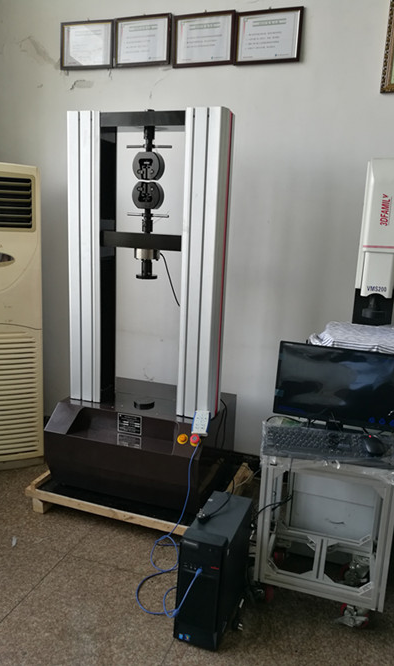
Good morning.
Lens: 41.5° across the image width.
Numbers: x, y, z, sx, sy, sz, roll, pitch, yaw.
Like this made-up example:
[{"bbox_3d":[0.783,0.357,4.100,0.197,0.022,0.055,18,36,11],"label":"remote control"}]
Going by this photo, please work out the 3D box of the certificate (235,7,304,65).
[{"bbox_3d":[0.358,-1.475,2.599,0.325,0.239,0.022,4,18,16],"label":"certificate"}]

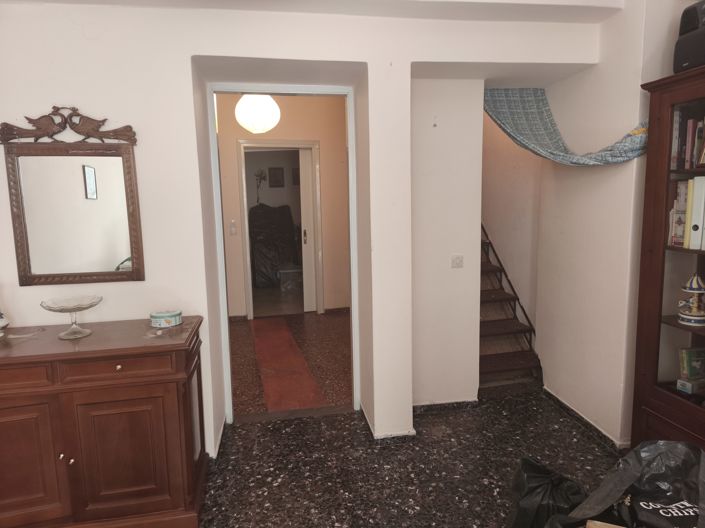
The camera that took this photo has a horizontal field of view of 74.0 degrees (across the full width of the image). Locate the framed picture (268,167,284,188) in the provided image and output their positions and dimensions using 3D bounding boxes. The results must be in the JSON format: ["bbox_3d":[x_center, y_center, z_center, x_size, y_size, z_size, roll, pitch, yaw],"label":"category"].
[{"bbox_3d":[-1.426,-1.620,8.812,0.264,0.387,0.025,-3,7,-11],"label":"framed picture"}]

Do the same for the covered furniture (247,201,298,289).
[{"bbox_3d":[-1.387,-0.338,8.260,0.800,1.400,0.650,-2,7,-10],"label":"covered furniture"}]

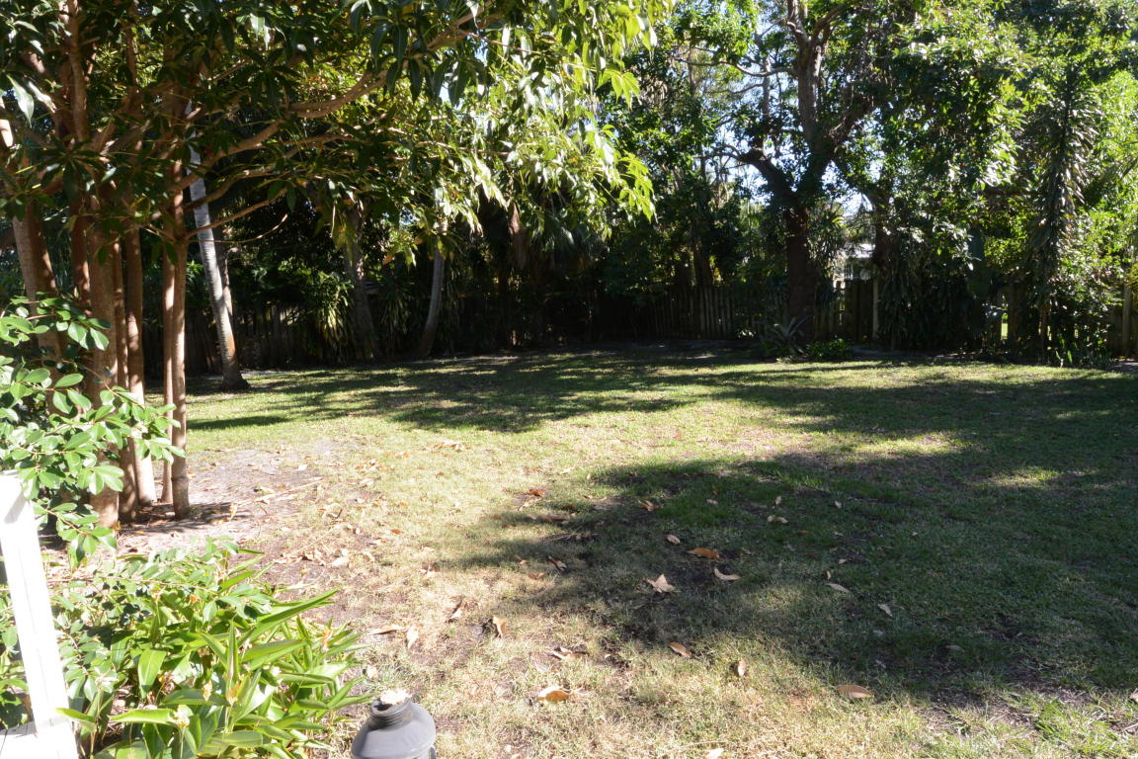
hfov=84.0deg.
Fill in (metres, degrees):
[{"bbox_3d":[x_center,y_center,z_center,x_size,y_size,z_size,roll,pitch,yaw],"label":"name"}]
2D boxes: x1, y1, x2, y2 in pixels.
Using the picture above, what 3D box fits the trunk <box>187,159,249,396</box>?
[{"bbox_3d":[-7.316,-2.101,13.003,0.380,4.623,0.360,-10,8,-28],"label":"trunk"}]

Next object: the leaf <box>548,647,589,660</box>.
[{"bbox_3d":[-0.002,1.227,2.829,0.165,0.035,0.075,0,8,14],"label":"leaf"}]

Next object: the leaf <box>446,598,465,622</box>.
[{"bbox_3d":[-0.583,1.189,3.258,0.070,0.040,0.150,-1,7,8],"label":"leaf"}]

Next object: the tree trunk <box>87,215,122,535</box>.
[{"bbox_3d":[-3.397,-0.042,4.612,0.200,2.332,0.195,-2,9,-36],"label":"tree trunk"}]

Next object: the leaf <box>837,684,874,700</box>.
[{"bbox_3d":[1.131,1.235,2.492,0.145,0.035,0.065,1,8,22],"label":"leaf"}]

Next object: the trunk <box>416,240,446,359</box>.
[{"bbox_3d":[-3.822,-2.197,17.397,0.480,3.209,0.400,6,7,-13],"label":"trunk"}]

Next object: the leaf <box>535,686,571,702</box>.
[{"bbox_3d":[-0.066,1.266,2.543,0.140,0.040,0.065,-3,7,-8],"label":"leaf"}]

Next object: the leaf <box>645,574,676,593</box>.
[{"bbox_3d":[0.504,1.125,3.487,0.170,0.055,0.095,3,9,35],"label":"leaf"}]

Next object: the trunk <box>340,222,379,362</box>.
[{"bbox_3d":[-5.470,-2.276,16.366,0.640,3.633,0.600,-7,8,-18],"label":"trunk"}]

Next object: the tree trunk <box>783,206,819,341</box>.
[{"bbox_3d":[6.629,-2.963,18.050,0.820,3.880,0.780,-1,8,20],"label":"tree trunk"}]

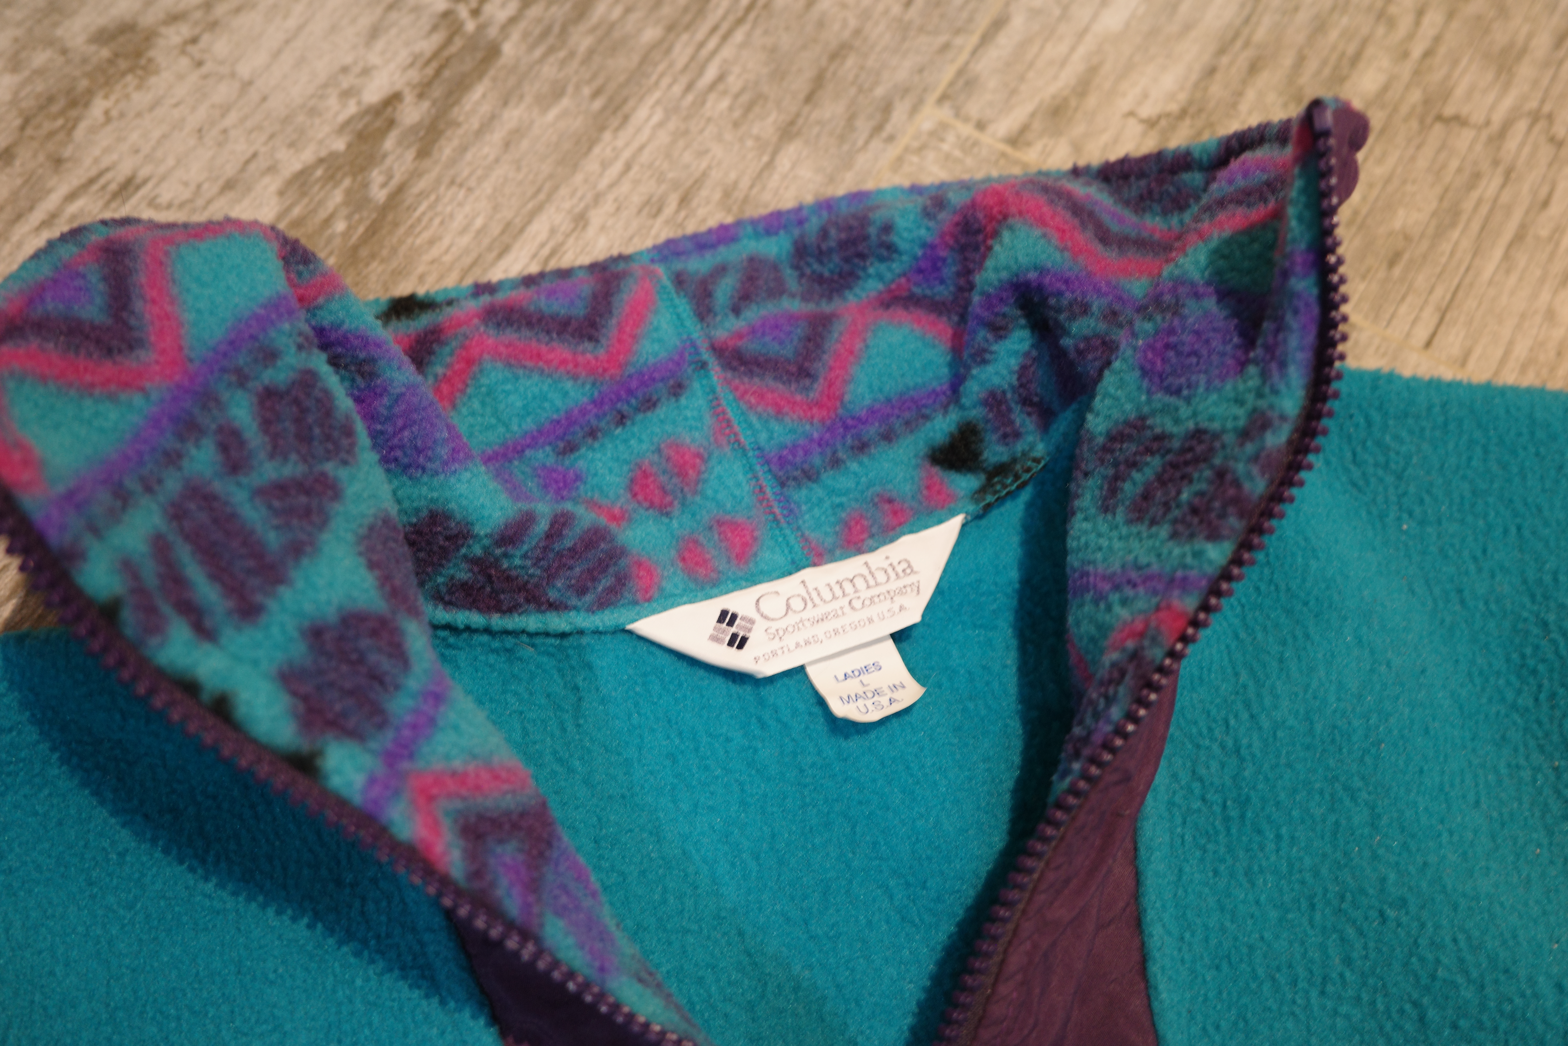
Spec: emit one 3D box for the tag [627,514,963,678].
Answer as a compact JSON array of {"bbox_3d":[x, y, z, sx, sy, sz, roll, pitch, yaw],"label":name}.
[{"bbox_3d":[0.006,0.018,0.348,0.073,0.005,0.020,-18,63,-8],"label":"tag"}]

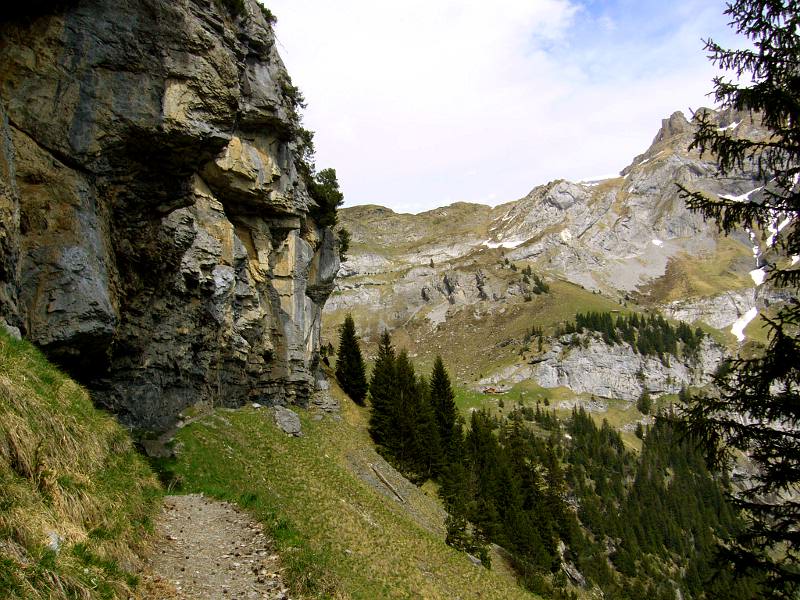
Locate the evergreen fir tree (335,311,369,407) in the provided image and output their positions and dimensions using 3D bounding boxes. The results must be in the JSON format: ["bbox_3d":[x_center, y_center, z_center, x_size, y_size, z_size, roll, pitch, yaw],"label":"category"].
[{"bbox_3d":[-3.900,4.820,65.000,2.730,7.310,2.730,0,-2,0],"label":"evergreen fir tree"}]

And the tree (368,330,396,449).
[{"bbox_3d":[-1.110,6.450,58.000,2.370,8.530,2.370,0,-2,0],"label":"tree"}]

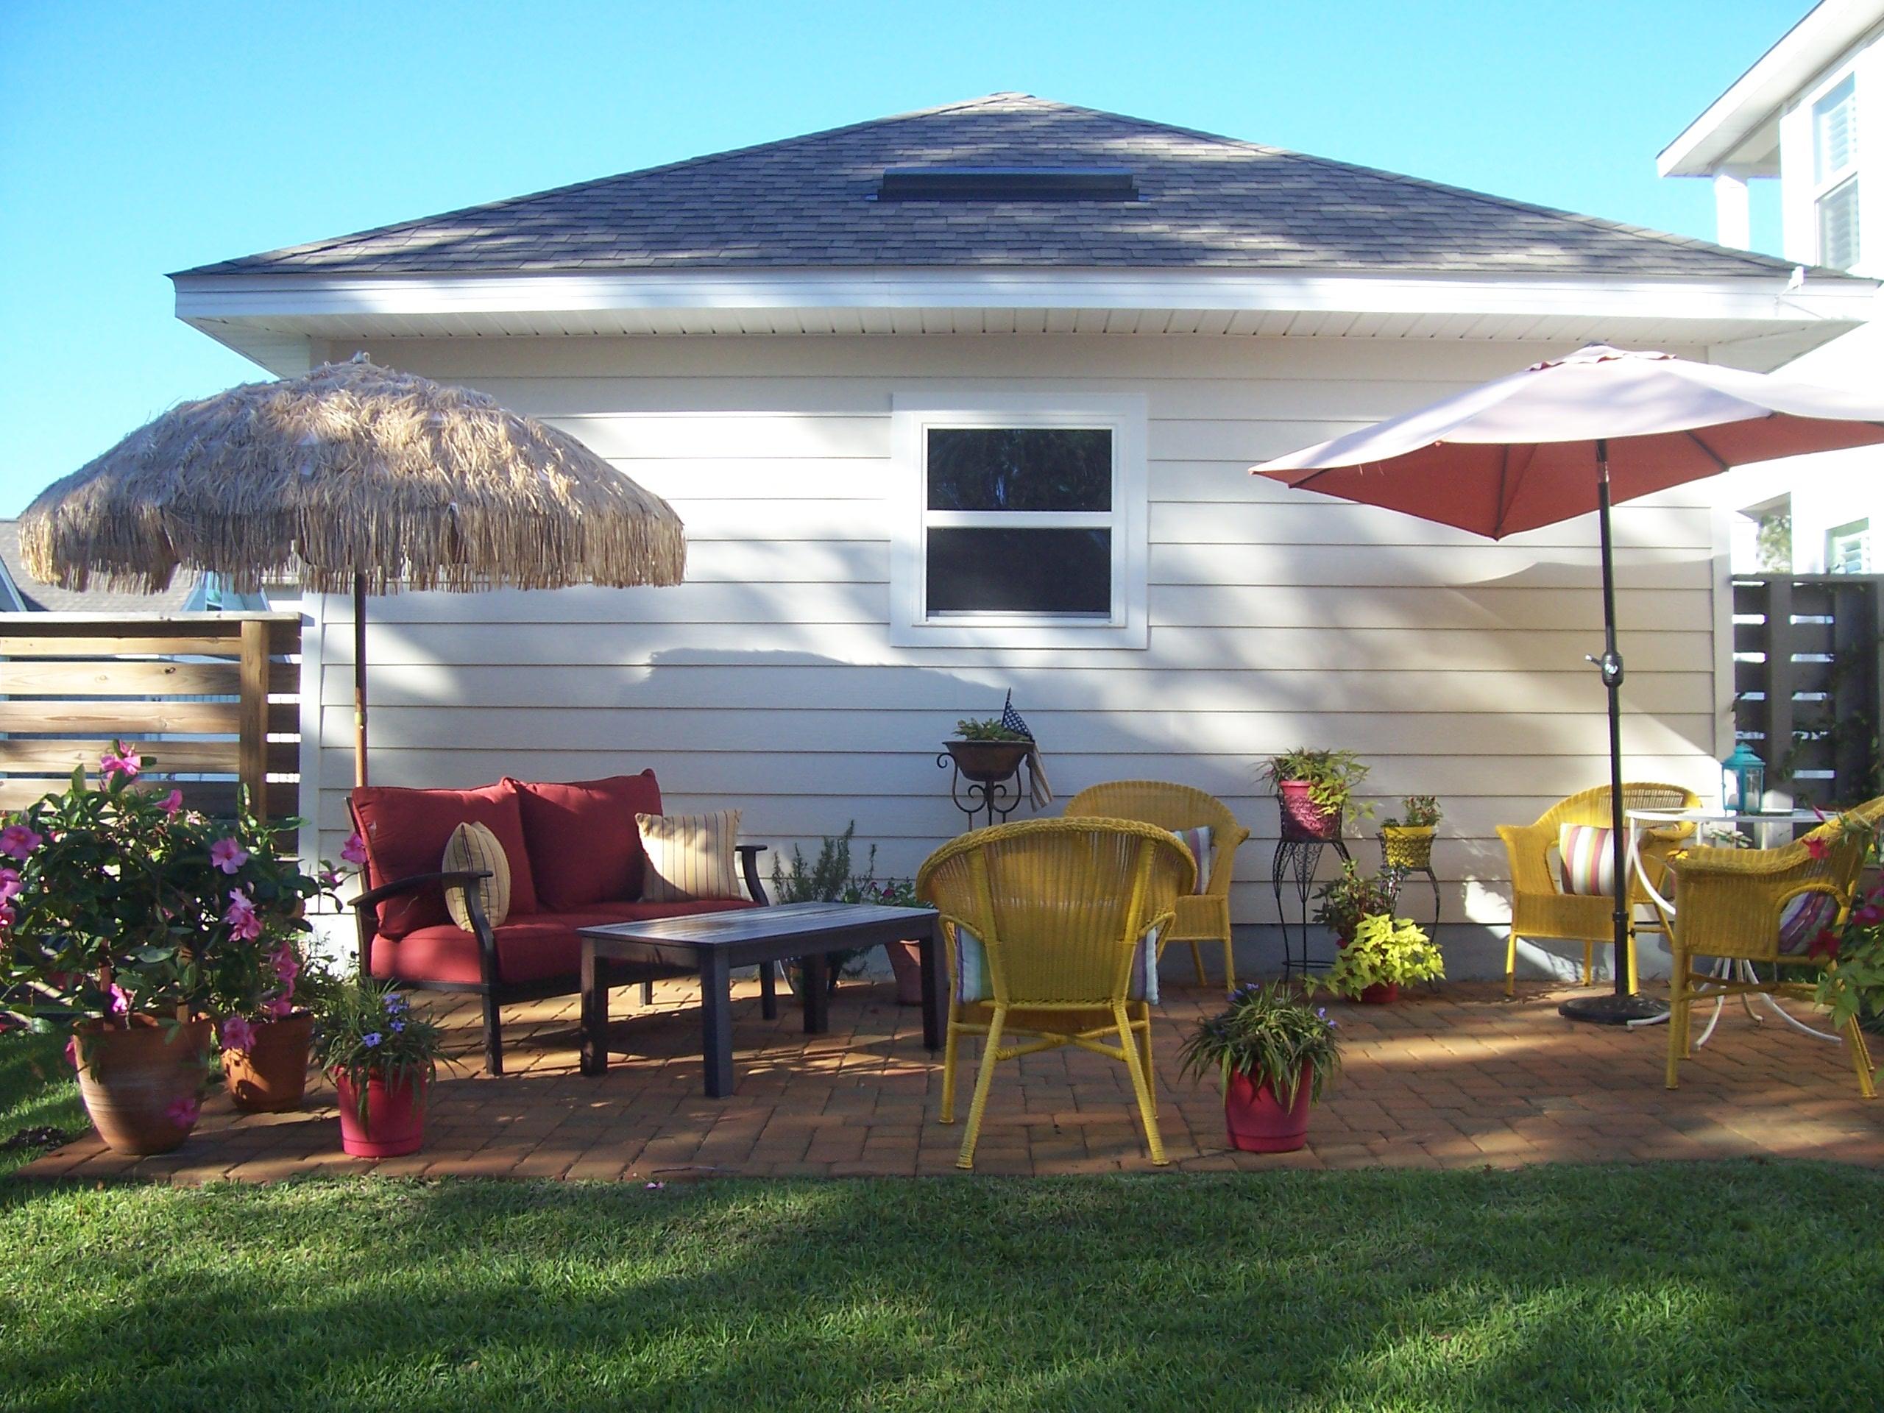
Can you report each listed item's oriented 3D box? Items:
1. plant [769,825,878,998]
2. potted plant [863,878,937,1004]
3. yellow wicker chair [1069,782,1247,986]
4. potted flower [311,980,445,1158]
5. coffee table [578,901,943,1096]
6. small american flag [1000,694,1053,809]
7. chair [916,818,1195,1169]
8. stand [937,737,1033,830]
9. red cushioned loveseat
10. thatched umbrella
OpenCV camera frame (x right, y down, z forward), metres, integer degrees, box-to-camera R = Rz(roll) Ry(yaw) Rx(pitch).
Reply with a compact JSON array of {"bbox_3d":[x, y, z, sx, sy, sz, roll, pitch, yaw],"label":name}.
[{"bbox_3d":[-0.469,0.802,7.280,0.410,0.680,0.400,0,-1,0],"label":"plant"},{"bbox_3d":[-0.135,0.909,7.200,0.360,0.484,0.350,0,-1,0],"label":"potted plant"},{"bbox_3d":[0.830,0.727,7.330,0.690,0.840,0.680,0,-1,-3],"label":"yellow wicker chair"},{"bbox_3d":[-1.434,0.902,4.700,0.345,0.425,0.345,0,-1,0],"label":"potted flower"},{"bbox_3d":[-0.551,0.911,5.895,0.557,0.446,1.125,0,-1,35],"label":"coffee table"},{"bbox_3d":[0.338,0.175,7.450,0.210,0.475,0.090,0,-1,0],"label":"small american flag"},{"bbox_3d":[0.282,0.683,4.700,0.690,0.840,0.680,0,-1,-5],"label":"chair"},{"bbox_3d":[0.178,0.644,7.450,0.380,1.022,0.370,0,-1,0],"label":"stand"},{"bbox_3d":[-1.285,0.685,6.380,0.760,0.880,1.350,-1,-1,35],"label":"red cushioned loveseat"},{"bbox_3d":[-1.996,-0.046,6.400,2.160,2.340,2.160,0,-1,0],"label":"thatched umbrella"}]

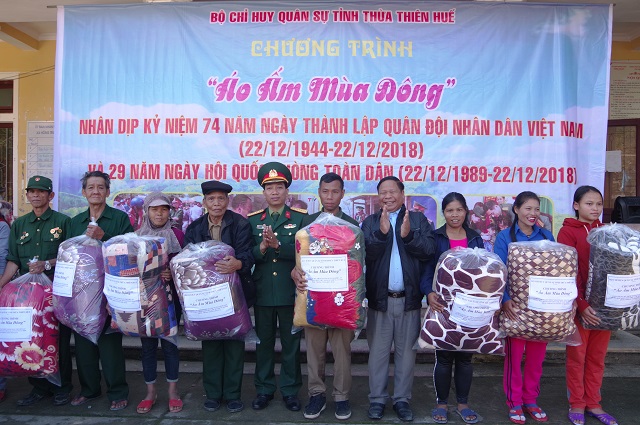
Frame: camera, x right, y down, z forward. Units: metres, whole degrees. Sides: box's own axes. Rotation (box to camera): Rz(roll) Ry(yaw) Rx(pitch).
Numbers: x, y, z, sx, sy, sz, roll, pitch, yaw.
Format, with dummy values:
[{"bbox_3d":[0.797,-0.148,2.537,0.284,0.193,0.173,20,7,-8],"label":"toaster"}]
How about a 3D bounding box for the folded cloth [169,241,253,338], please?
[{"bbox_3d":[-0.718,0.516,3.170,0.440,0.600,0.270,-10,0,-9],"label":"folded cloth"}]

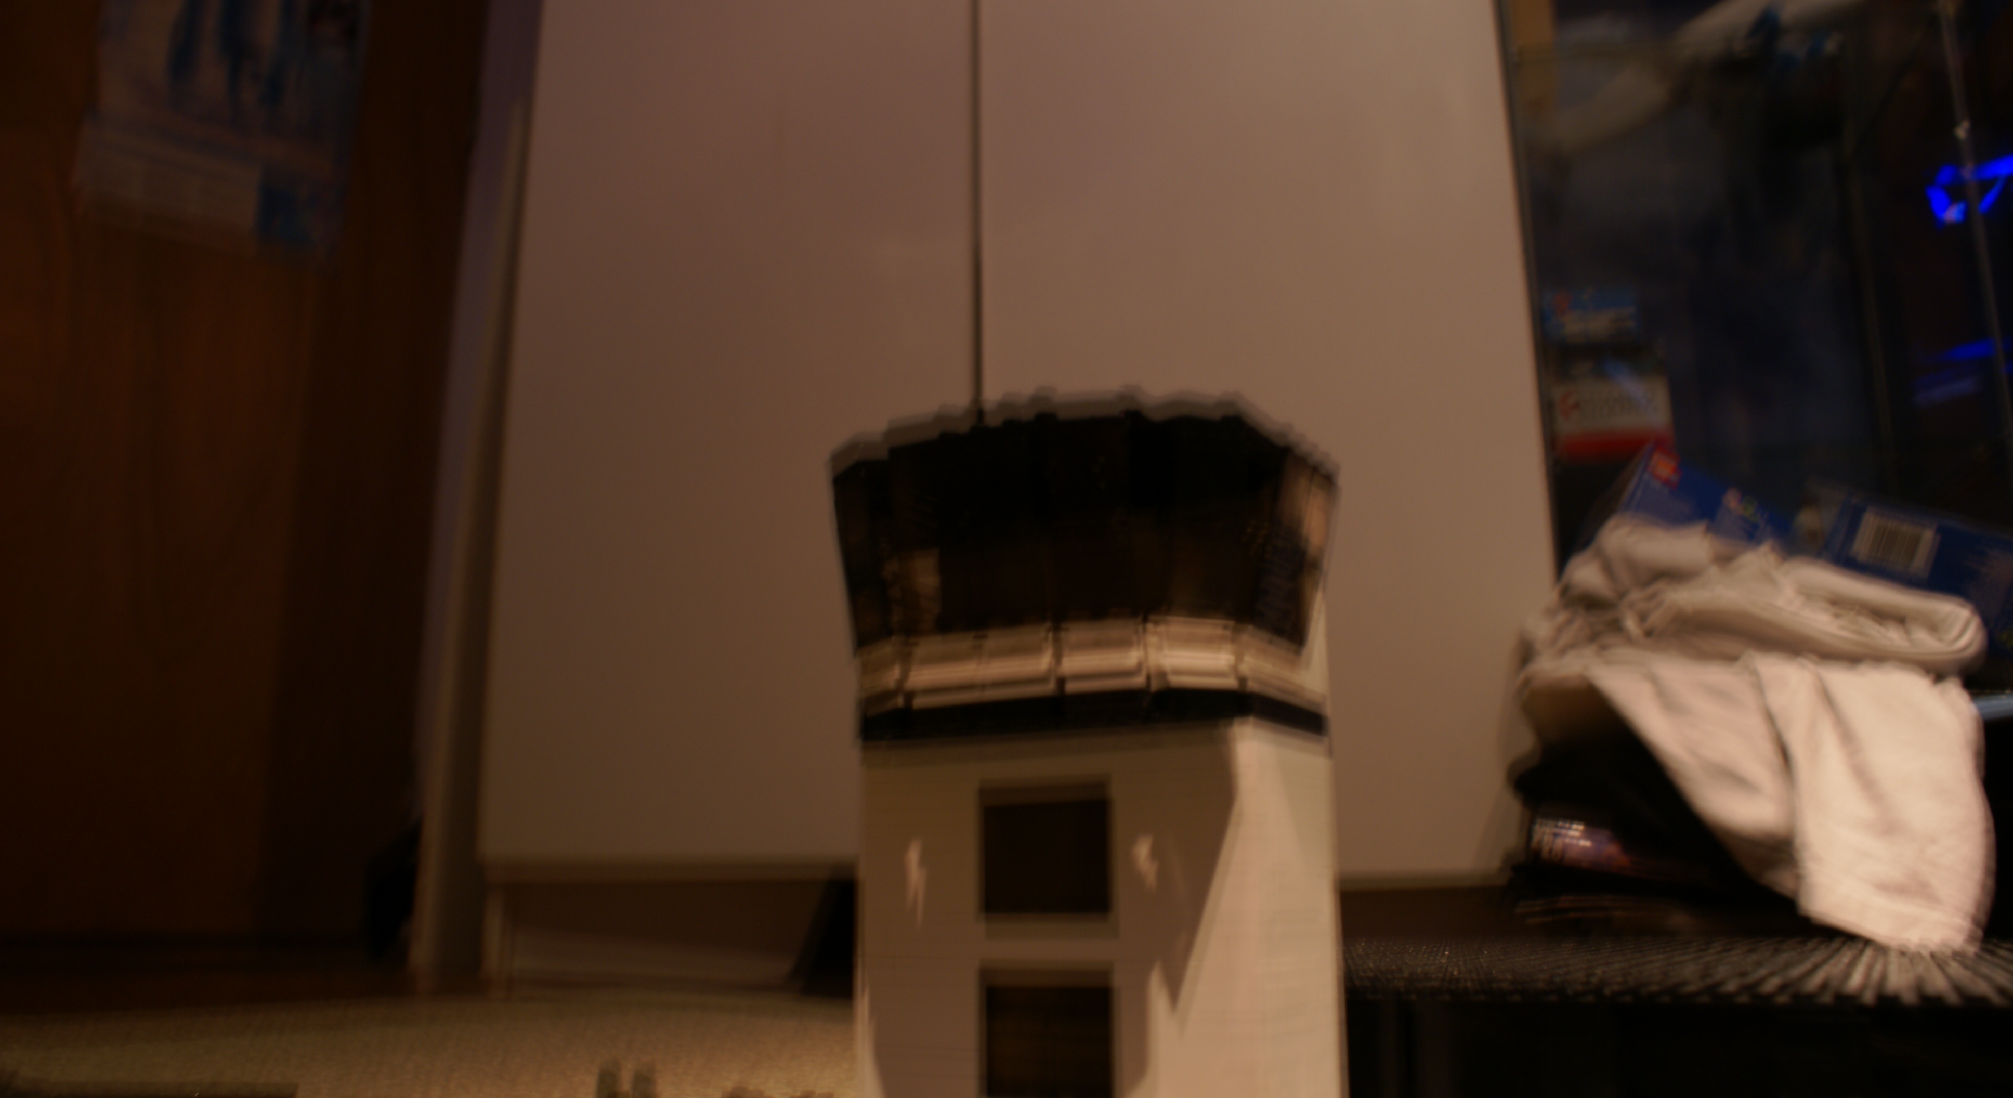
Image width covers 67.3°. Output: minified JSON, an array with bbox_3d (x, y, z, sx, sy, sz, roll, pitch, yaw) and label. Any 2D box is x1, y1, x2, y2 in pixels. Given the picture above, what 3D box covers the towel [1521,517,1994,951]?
[{"bbox_3d":[0.345,0.092,0.700,0.190,0.185,0.170,-6,-14,22],"label":"towel"}]

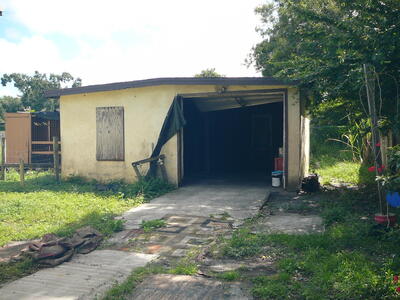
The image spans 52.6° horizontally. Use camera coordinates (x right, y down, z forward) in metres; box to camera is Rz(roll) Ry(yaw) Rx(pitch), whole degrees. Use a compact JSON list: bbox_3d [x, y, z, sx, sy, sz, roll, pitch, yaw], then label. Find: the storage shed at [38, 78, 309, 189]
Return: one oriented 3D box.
[{"bbox_3d":[0.237,-0.638,13.245,6.900,2.680,7.000,1,3,17],"label":"storage shed"}]

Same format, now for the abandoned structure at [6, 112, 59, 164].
[{"bbox_3d":[-5.650,-0.448,15.396,2.600,1.930,2.000,0,3,5],"label":"abandoned structure"}]

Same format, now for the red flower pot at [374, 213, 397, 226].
[{"bbox_3d":[2.760,1.028,6.007,0.310,0.160,0.310,0,3,0],"label":"red flower pot"}]

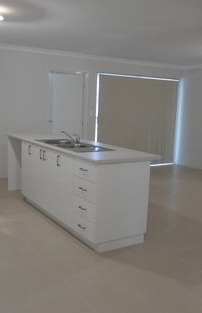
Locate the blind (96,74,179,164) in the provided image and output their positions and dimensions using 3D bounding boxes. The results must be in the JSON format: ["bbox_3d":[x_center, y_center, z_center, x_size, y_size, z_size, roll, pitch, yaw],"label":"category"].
[{"bbox_3d":[0.908,-0.765,7.546,2.376,2.054,0.100,-3,10,-32],"label":"blind"}]

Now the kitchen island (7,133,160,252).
[{"bbox_3d":[-0.450,0.274,4.348,0.777,0.896,2.742,-3,10,-32],"label":"kitchen island"}]

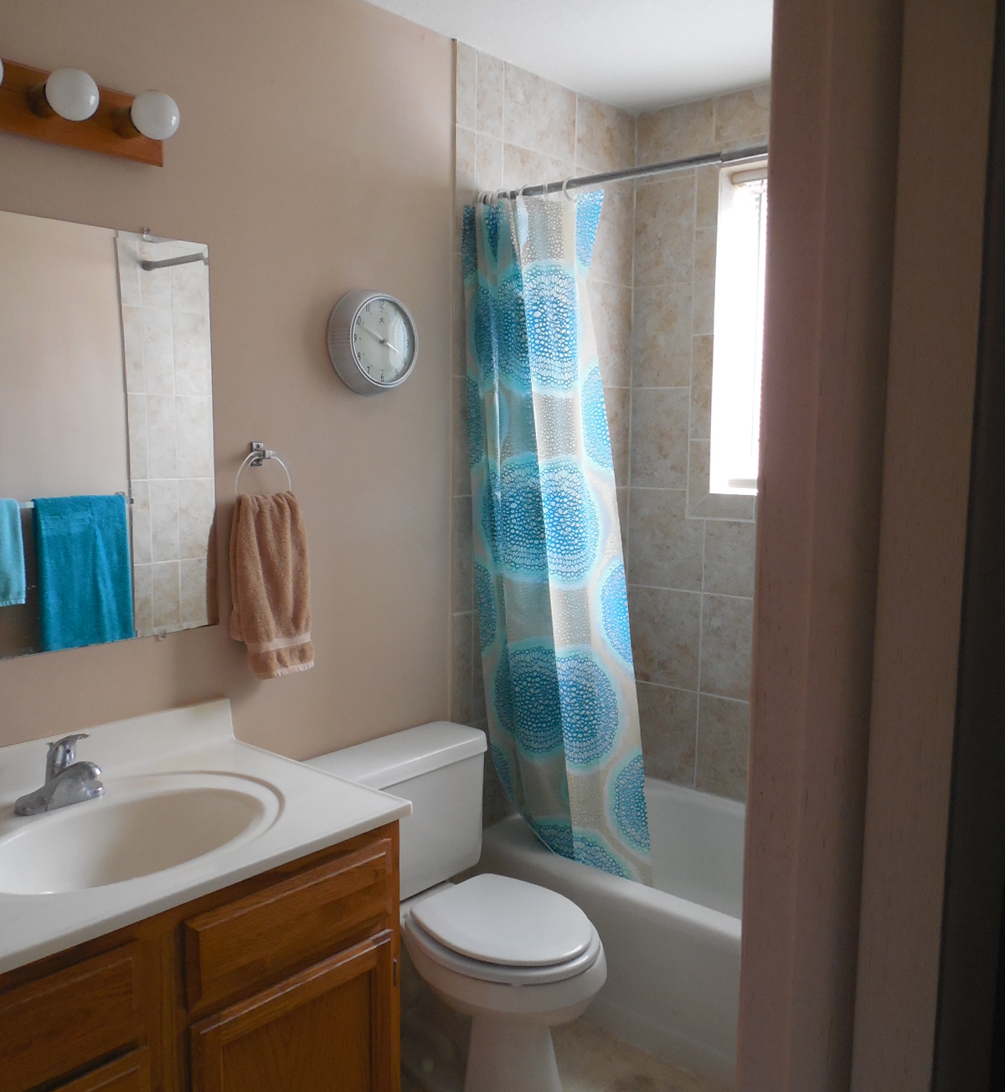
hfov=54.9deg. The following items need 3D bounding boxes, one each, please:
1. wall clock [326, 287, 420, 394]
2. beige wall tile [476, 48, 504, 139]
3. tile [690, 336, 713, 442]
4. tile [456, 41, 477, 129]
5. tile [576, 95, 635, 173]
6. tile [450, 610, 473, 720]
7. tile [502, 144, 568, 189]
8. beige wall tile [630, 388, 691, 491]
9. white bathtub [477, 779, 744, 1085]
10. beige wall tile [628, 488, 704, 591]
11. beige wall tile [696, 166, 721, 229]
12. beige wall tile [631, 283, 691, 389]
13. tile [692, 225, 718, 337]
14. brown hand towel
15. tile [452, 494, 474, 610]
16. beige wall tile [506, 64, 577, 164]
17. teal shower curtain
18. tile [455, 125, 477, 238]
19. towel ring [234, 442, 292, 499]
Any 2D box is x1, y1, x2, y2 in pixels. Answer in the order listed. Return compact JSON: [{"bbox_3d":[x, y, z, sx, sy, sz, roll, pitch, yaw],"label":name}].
[{"bbox_3d":[-0.285,-0.468,2.221,0.070,0.242,0.242,7,9,42],"label":"wall clock"},{"bbox_3d":[-0.035,-1.148,2.471,0.010,0.198,0.098,7,9,42],"label":"beige wall tile"},{"bbox_3d":[0.592,-0.470,2.868,0.067,0.304,0.010,7,9,42],"label":"tile"},{"bbox_3d":[-0.095,-1.158,2.448,0.010,0.201,0.071,6,9,42],"label":"tile"},{"bbox_3d":[0.310,-1.204,2.882,0.010,0.201,0.289,6,9,42],"label":"tile"},{"bbox_3d":[-0.107,0.333,2.617,0.010,0.308,0.071,6,9,42],"label":"tile"},{"bbox_3d":[0.104,-0.925,2.692,0.010,0.308,0.307,6,9,42],"label":"tile"},{"bbox_3d":[0.485,-0.329,2.982,0.214,0.304,0.010,7,9,42],"label":"beige wall tile"},{"bbox_3d":[0.705,0.993,2.416,1.524,0.353,0.755,7,9,42],"label":"white bathtub"},{"bbox_3d":[0.510,-0.021,3.028,0.278,0.308,0.010,6,9,42],"label":"beige wall tile"},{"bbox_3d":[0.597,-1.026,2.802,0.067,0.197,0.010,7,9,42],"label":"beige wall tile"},{"bbox_3d":[0.490,-0.642,2.980,0.212,0.308,0.010,6,9,42],"label":"beige wall tile"},{"bbox_3d":[0.595,-0.774,2.832,0.067,0.304,0.010,7,9,42],"label":"tile"},{"bbox_3d":[-0.496,0.078,2.086,0.080,0.400,0.182,6,9,42],"label":"brown hand towel"},{"bbox_3d":[-0.104,0.024,2.582,0.010,0.308,0.071,6,9,42],"label":"tile"},{"bbox_3d":[0.102,-1.164,2.621,0.010,0.198,0.304,7,9,42],"label":"beige wall tile"},{"bbox_3d":[0.144,0.024,2.411,0.522,1.759,0.125,7,9,42],"label":"teal shower curtain"},{"bbox_3d":[-0.097,-0.903,2.477,0.010,0.308,0.071,6,9,42],"label":"tile"},{"bbox_3d":[-0.515,-0.138,2.067,0.056,0.162,0.141,6,9,42],"label":"towel ring"}]

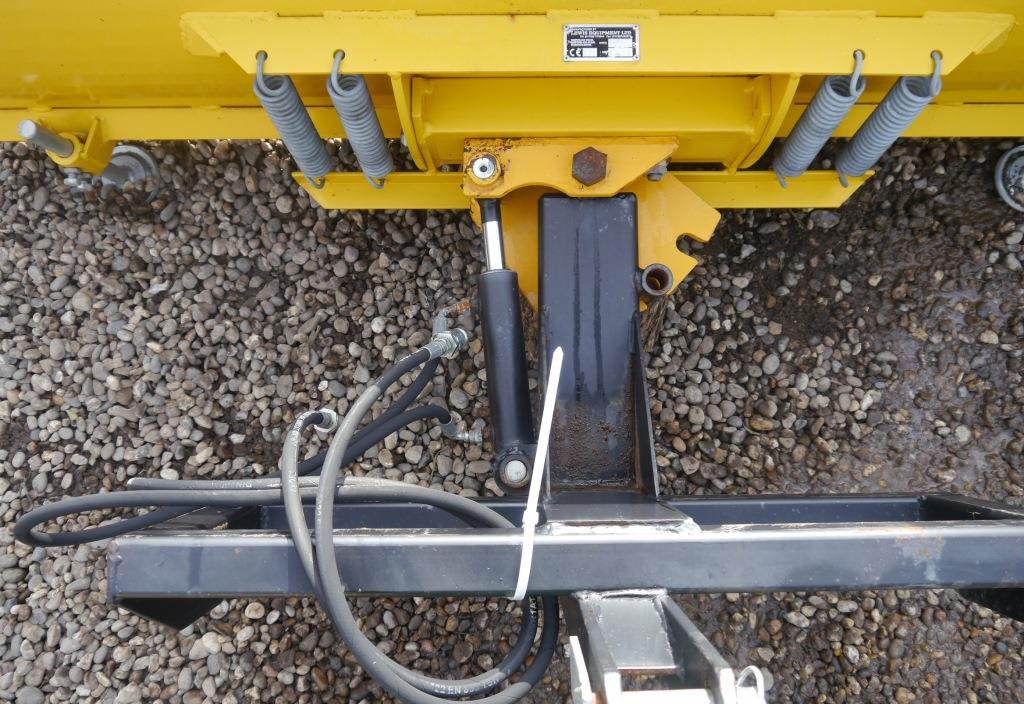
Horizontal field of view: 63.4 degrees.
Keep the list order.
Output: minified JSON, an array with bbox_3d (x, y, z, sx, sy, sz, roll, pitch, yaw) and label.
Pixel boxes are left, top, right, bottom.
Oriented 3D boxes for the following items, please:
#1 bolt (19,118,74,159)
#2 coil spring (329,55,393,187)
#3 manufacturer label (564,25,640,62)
[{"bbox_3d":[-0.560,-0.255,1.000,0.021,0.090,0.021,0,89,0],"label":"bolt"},{"bbox_3d":[-0.165,-0.247,0.920,0.037,0.251,0.037,0,73,0],"label":"coil spring"},{"bbox_3d":[0.086,-0.302,0.810,0.074,0.002,0.036,0,89,0],"label":"manufacturer label"}]

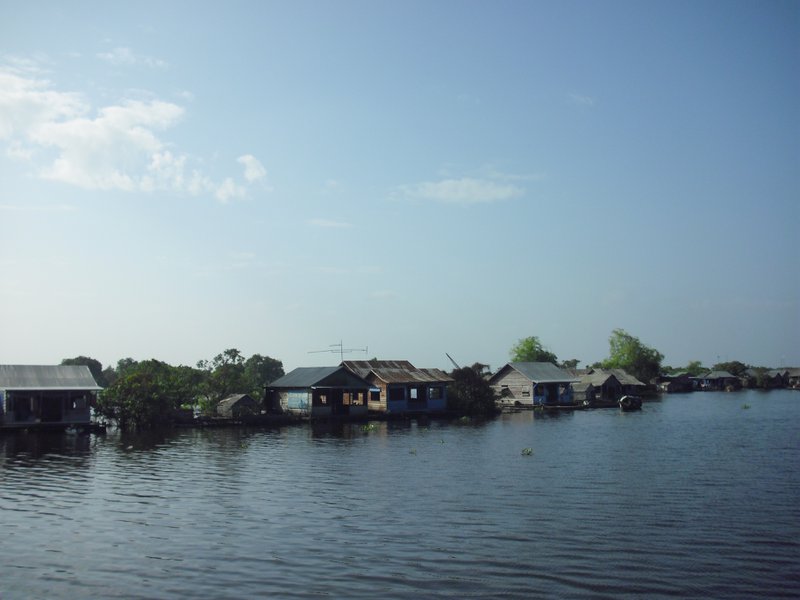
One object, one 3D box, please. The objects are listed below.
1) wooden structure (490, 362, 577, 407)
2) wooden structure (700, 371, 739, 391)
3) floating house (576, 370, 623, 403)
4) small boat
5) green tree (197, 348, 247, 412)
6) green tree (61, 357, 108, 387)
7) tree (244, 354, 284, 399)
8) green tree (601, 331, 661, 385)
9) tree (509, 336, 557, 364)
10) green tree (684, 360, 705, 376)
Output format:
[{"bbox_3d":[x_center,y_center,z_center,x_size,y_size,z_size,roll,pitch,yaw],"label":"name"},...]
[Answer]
[{"bbox_3d":[12.391,7.961,82.126,6.200,4.170,5.600,4,-6,-38],"label":"wooden structure"},{"bbox_3d":[52.170,13.258,143.398,5.800,3.480,4.600,2,-5,-23],"label":"wooden structure"},{"bbox_3d":[20.223,8.842,88.576,3.500,3.250,4.000,4,-6,-40],"label":"floating house"},{"bbox_3d":[20.478,9.083,78.022,1.300,1.370,4.300,-3,-5,30],"label":"small boat"},{"bbox_3d":[-13.357,6.174,65.716,3.900,5.080,3.800,1,-5,-11],"label":"green tree"},{"bbox_3d":[-26.467,7.052,73.671,4.200,4.620,4.000,2,-5,-20],"label":"green tree"},{"bbox_3d":[-11.368,6.968,73.678,3.700,4.780,3.600,1,-5,-9],"label":"tree"},{"bbox_3d":[29.449,8.026,111.717,7.800,8.810,7.200,-1,-5,15],"label":"green tree"},{"bbox_3d":[16.066,8.168,105.685,6.200,7.550,5.800,-1,-5,9],"label":"tree"},{"bbox_3d":[54.129,13.789,161.414,3.900,5.330,3.700,-2,-5,18],"label":"green tree"}]

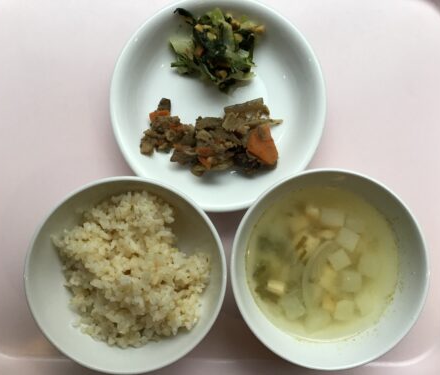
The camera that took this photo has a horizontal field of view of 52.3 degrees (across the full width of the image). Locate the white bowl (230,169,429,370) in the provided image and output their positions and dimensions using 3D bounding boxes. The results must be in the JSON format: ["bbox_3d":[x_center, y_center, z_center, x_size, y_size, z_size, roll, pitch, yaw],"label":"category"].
[{"bbox_3d":[0.068,0.050,0.306,0.125,0.057,0.125,0,90,-1],"label":"white bowl"}]

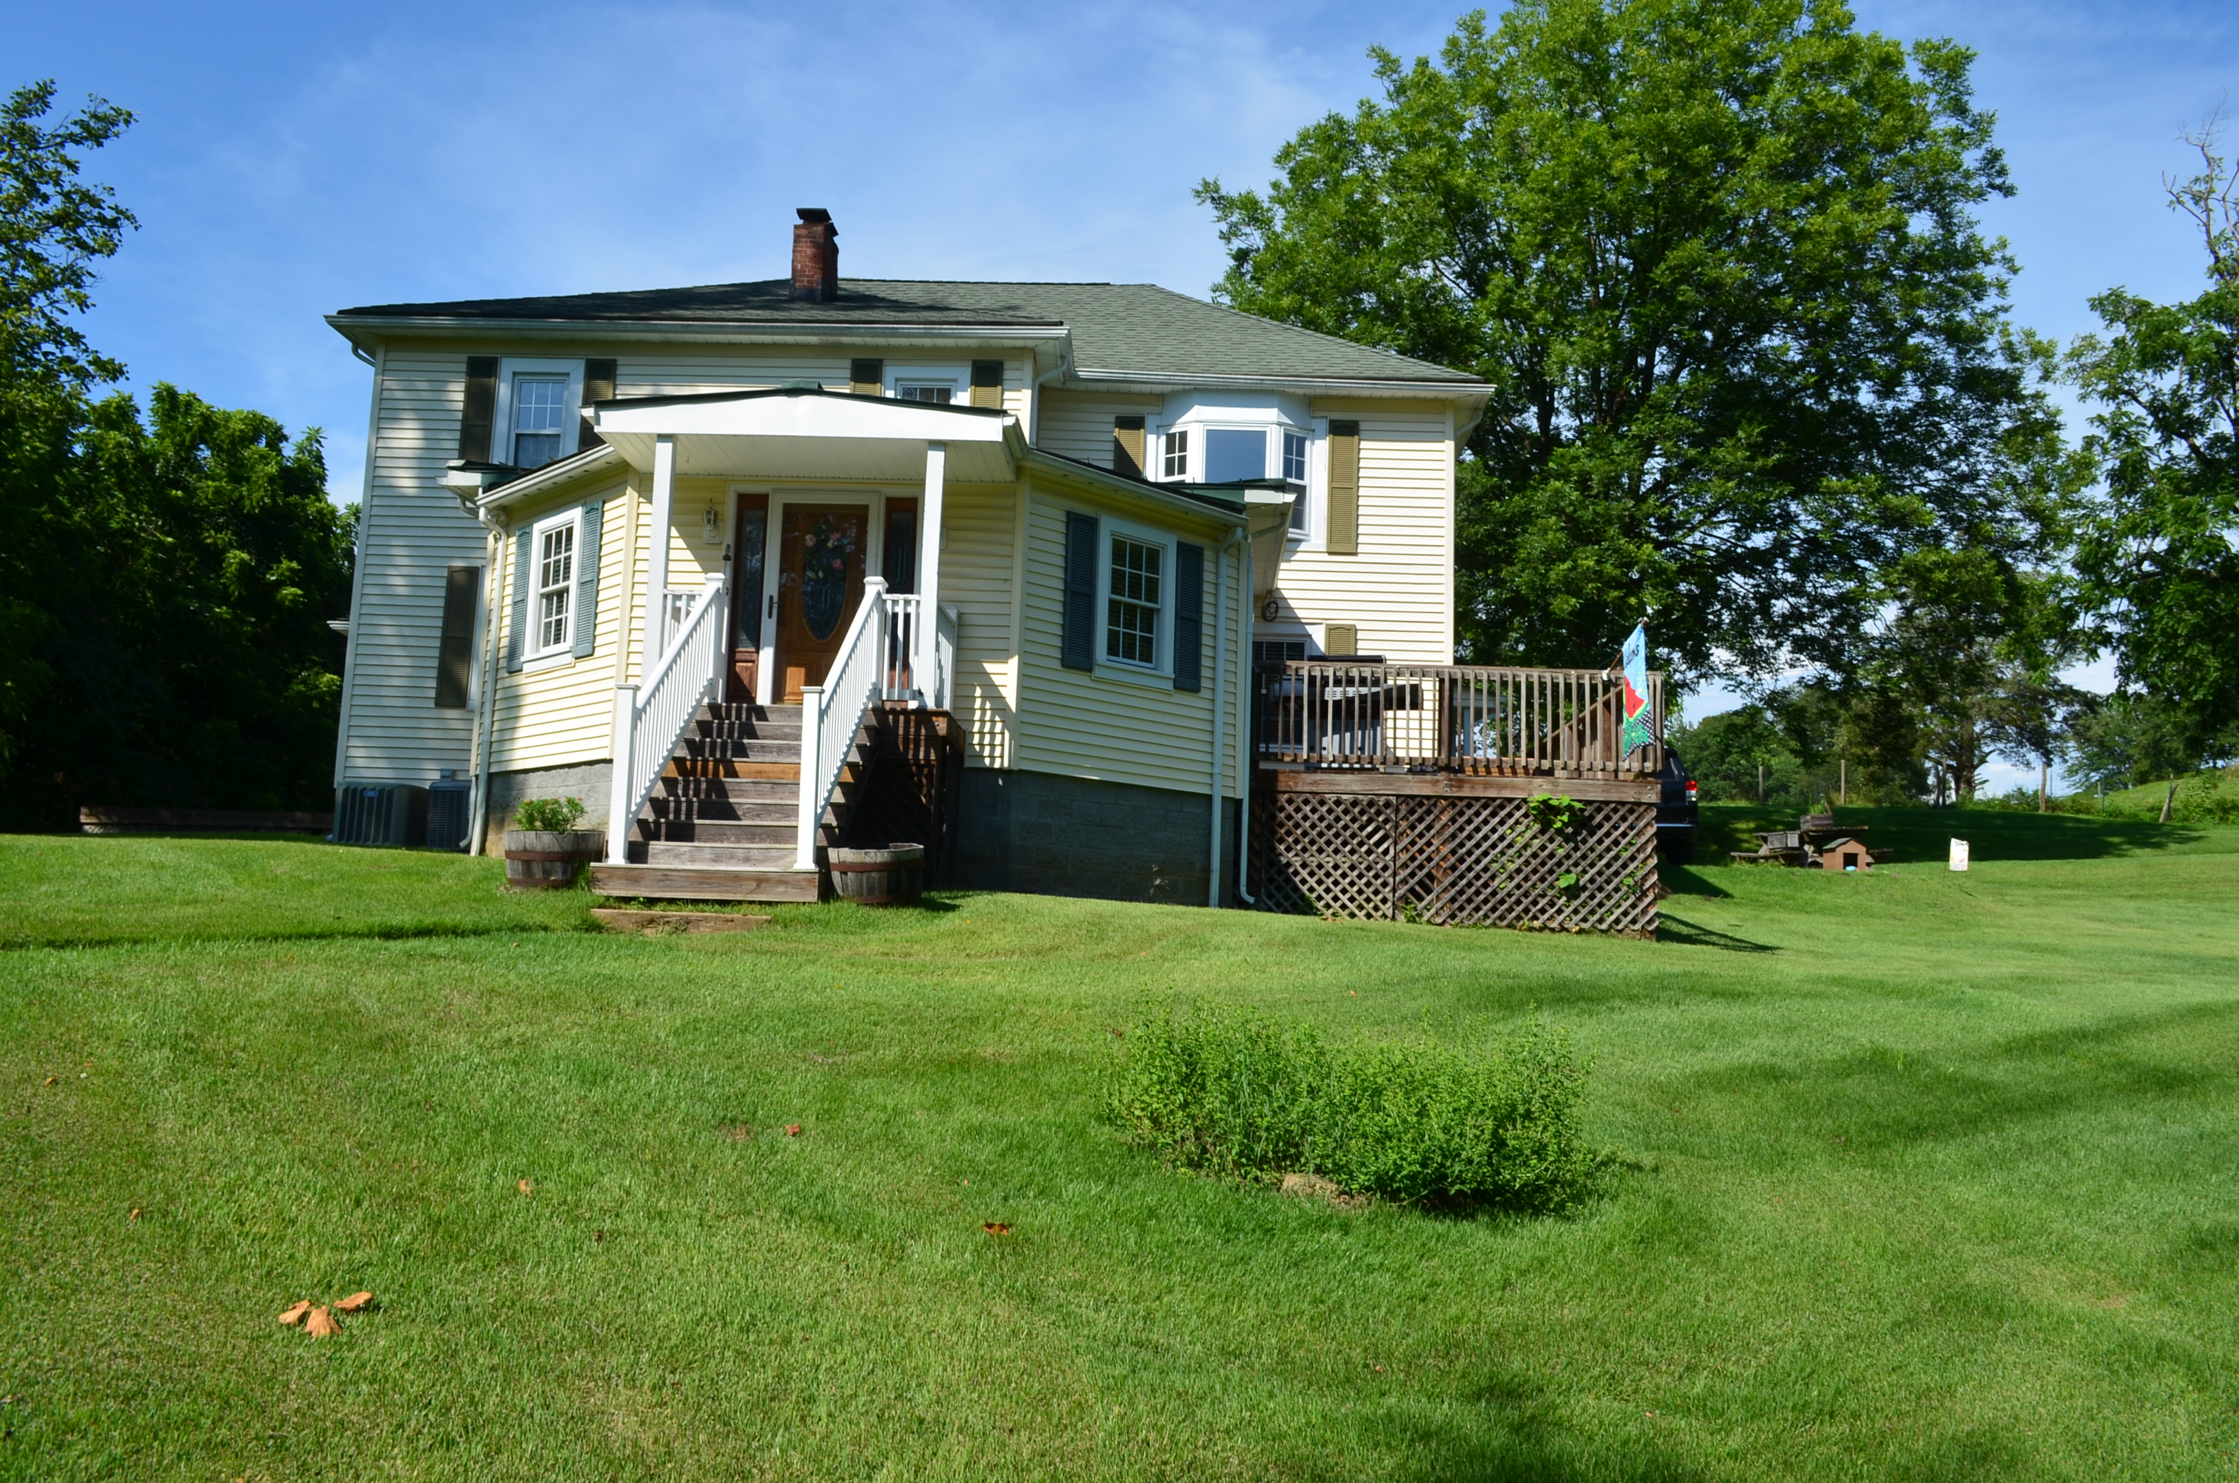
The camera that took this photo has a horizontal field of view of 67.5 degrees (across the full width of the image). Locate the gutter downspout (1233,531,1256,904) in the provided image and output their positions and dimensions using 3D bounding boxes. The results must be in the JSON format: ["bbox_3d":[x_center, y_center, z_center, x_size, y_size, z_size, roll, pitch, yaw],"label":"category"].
[{"bbox_3d":[1.233,-0.261,16.040,0.150,3.636,0.090,2,-7,2],"label":"gutter downspout"}]

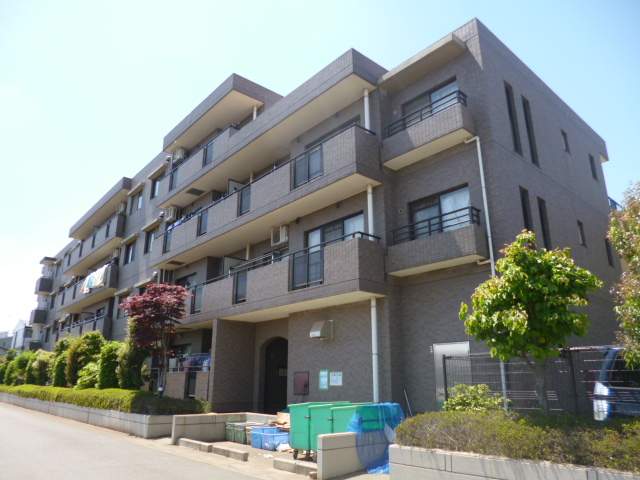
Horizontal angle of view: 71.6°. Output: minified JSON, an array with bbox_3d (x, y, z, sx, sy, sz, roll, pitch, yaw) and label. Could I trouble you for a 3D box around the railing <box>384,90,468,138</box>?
[{"bbox_3d":[2.568,-2.925,10.899,0.345,0.365,2.182,15,-23,-39],"label":"railing"}]

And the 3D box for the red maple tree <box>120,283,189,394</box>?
[{"bbox_3d":[-5.039,3.138,13.443,1.943,3.768,1.943,7,-19,-19],"label":"red maple tree"}]

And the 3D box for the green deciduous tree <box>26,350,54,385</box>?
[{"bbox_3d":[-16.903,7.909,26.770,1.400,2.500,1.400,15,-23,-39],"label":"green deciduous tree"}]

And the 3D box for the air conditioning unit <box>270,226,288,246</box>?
[{"bbox_3d":[-1.143,-0.099,14.007,0.304,0.568,0.832,15,-23,-39],"label":"air conditioning unit"}]

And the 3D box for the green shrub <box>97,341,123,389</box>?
[{"bbox_3d":[-8.309,5.152,17.450,0.933,2.348,0.933,8,-19,-23],"label":"green shrub"}]

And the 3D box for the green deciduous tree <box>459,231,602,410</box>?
[{"bbox_3d":[2.668,1.158,5.542,1.651,2.700,1.651,-8,-19,24],"label":"green deciduous tree"}]

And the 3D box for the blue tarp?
[{"bbox_3d":[1.159,3.631,8.232,1.400,1.060,0.850,15,-23,-39],"label":"blue tarp"}]

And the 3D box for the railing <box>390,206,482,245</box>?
[{"bbox_3d":[2.584,-0.215,10.027,0.365,0.396,2.132,15,-23,-39],"label":"railing"}]

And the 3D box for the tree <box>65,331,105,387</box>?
[{"bbox_3d":[-10.878,5.724,20.443,1.643,3.063,1.643,9,-20,-26],"label":"tree"}]

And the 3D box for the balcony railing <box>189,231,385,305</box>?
[{"bbox_3d":[-1.653,1.465,13.222,0.753,1.268,8.547,15,-23,-39],"label":"balcony railing"}]

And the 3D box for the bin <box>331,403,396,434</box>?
[{"bbox_3d":[0.731,3.247,7.370,0.970,0.970,0.620,15,-23,-39],"label":"bin"}]

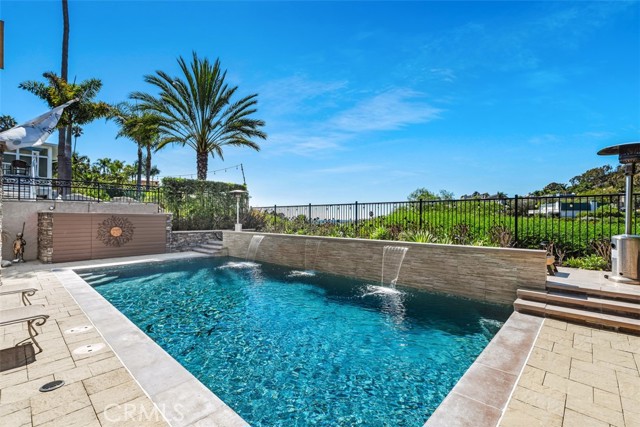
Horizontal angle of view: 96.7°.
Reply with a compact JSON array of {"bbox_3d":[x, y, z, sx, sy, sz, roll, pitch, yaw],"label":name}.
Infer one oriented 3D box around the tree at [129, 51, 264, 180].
[{"bbox_3d":[-6.721,-4.415,16.000,7.200,9.280,7.000,-1,-1,0],"label":"tree"}]

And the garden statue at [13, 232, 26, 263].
[{"bbox_3d":[-10.189,1.142,9.649,0.300,0.970,0.360,-1,-1,43],"label":"garden statue"}]

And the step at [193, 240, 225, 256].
[{"bbox_3d":[-4.557,1.386,11.802,1.900,0.440,0.900,-1,-1,43],"label":"step"}]

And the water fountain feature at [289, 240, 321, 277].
[{"bbox_3d":[-0.398,1.194,7.871,0.650,0.840,0.720,-1,-1,43],"label":"water fountain feature"}]

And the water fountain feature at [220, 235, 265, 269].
[{"bbox_3d":[-2.454,1.228,9.663,0.700,0.860,0.950,-1,-1,43],"label":"water fountain feature"}]

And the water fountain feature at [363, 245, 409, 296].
[{"bbox_3d":[1.457,1.152,6.056,0.660,0.840,0.800,-1,-1,43],"label":"water fountain feature"}]

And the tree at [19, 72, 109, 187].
[{"bbox_3d":[-12.971,-3.848,14.500,3.700,6.680,3.600,-1,-1,0],"label":"tree"}]

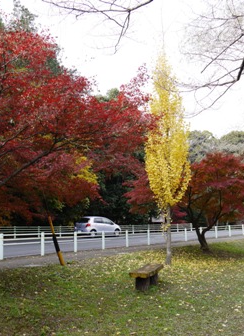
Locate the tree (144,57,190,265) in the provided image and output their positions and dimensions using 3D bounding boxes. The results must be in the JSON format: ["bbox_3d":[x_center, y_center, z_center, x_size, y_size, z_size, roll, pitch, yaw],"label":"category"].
[{"bbox_3d":[1.573,-0.506,12.894,1.600,7.633,1.600,-1,-8,0],"label":"tree"}]

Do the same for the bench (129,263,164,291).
[{"bbox_3d":[0.639,2.561,8.507,0.420,0.390,1.650,-4,-8,18],"label":"bench"}]

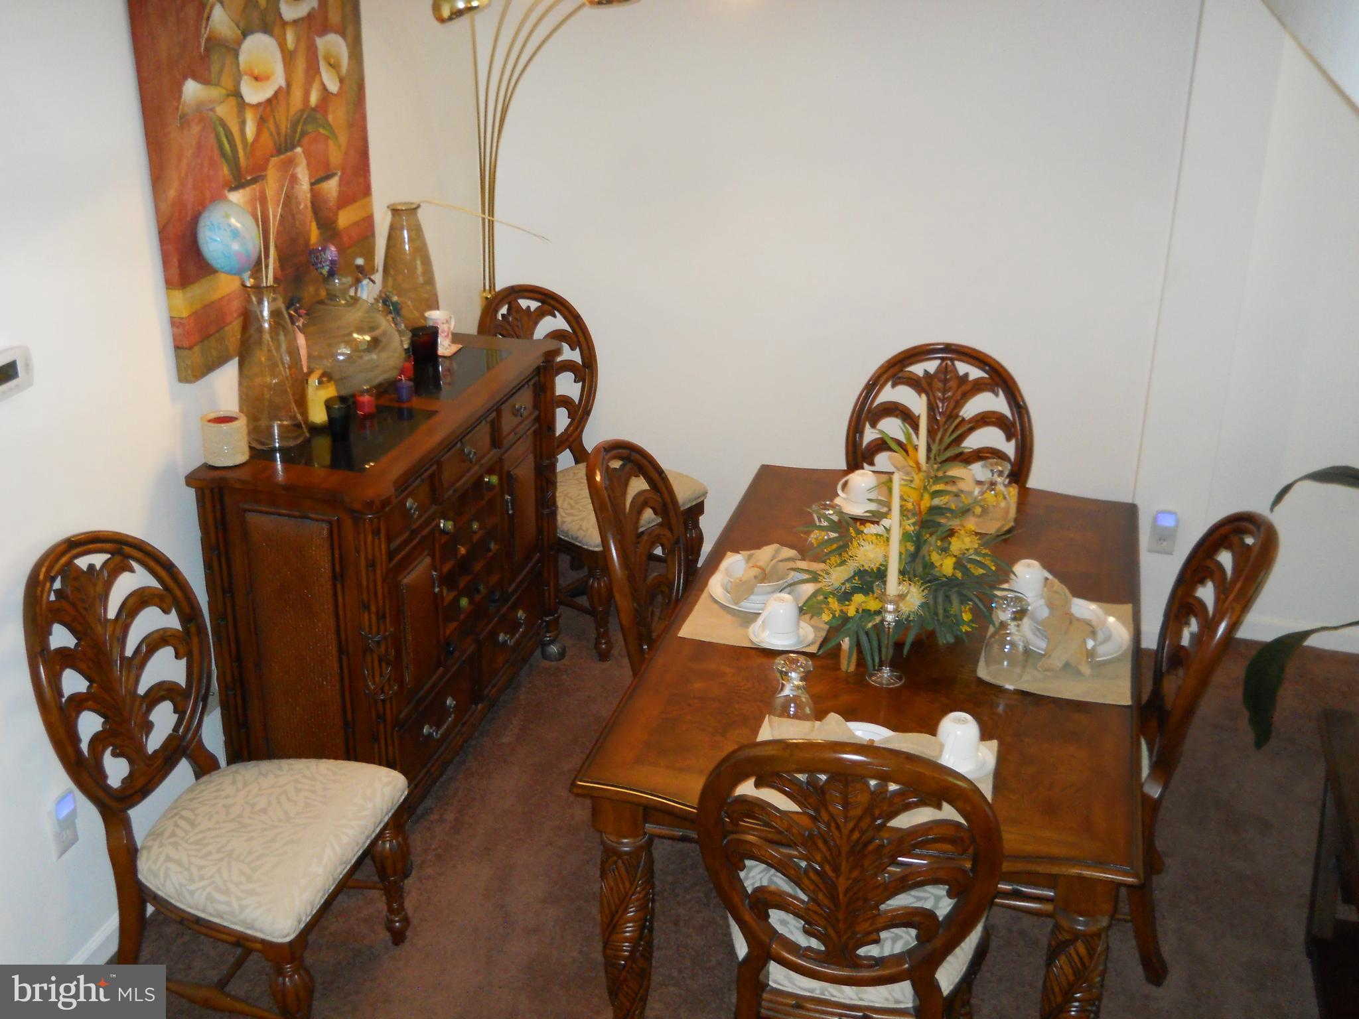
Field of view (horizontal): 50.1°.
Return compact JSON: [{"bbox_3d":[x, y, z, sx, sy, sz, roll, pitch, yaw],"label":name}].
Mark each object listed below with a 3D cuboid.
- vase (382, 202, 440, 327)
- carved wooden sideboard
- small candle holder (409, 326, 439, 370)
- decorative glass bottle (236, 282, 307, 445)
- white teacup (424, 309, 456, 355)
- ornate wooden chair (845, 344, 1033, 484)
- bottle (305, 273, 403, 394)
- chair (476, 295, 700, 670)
[{"bbox_3d":[-0.799,-0.689,4.277,0.166,0.412,0.166,6,24,14],"label":"vase"},{"bbox_3d":[-0.741,0.194,4.048,0.528,1.024,1.287,6,24,14],"label":"carved wooden sideboard"},{"bbox_3d":[-0.730,-0.469,4.170,0.084,0.095,0.084,6,24,14],"label":"small candle holder"},{"bbox_3d":[-1.000,-0.351,3.535,0.159,0.387,0.159,6,24,14],"label":"decorative glass bottle"},{"bbox_3d":[-0.704,-0.516,4.264,0.093,0.105,0.078,6,24,14],"label":"white teacup"},{"bbox_3d":[0.695,0.132,4.117,0.536,1.082,0.609,6,24,14],"label":"ornate wooden chair"},{"bbox_3d":[-0.877,-0.472,3.913,0.265,0.305,0.265,0,24,0],"label":"bottle"},{"bbox_3d":[-0.303,-0.153,4.771,0.609,1.082,0.536,18,29,35],"label":"chair"}]

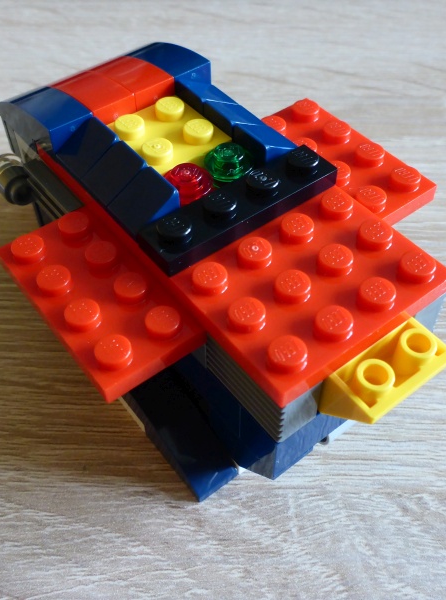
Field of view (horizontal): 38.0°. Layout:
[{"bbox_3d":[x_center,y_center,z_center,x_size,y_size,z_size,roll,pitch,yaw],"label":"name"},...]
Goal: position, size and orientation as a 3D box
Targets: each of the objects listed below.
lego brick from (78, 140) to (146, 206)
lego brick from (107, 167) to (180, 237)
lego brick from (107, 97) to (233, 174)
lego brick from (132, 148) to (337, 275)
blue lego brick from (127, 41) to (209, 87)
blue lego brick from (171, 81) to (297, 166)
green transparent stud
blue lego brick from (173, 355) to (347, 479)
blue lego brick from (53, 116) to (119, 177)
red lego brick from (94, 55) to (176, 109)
[{"bbox_3d":[-0.016,-0.019,0.099,0.008,0.006,0.008,-31,56,-23],"label":"lego brick"},{"bbox_3d":[-0.012,-0.014,0.095,0.008,0.006,0.008,-31,57,-23],"label":"lego brick"},{"bbox_3d":[-0.009,-0.027,0.107,0.016,0.005,0.016,-31,56,-23],"label":"lego brick"},{"bbox_3d":[0.003,-0.015,0.096,0.032,0.005,0.008,-31,56,-23],"label":"lego brick"},{"bbox_3d":[-0.012,-0.044,0.122,0.008,0.010,0.024,-31,57,-23],"label":"blue lego brick"},{"bbox_3d":[0.003,-0.030,0.109,0.008,0.006,0.024,-31,56,-23],"label":"blue lego brick"},{"bbox_3d":[0.001,-0.021,0.102,0.008,0.005,0.008,0,50,0],"label":"green transparent stud"},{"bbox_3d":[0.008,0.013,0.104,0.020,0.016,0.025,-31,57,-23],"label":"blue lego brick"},{"bbox_3d":[-0.021,-0.024,0.103,0.008,0.006,0.008,-31,56,-23],"label":"blue lego brick"},{"bbox_3d":[-0.019,-0.040,0.119,0.008,0.010,0.024,-31,57,-23],"label":"red lego brick"}]

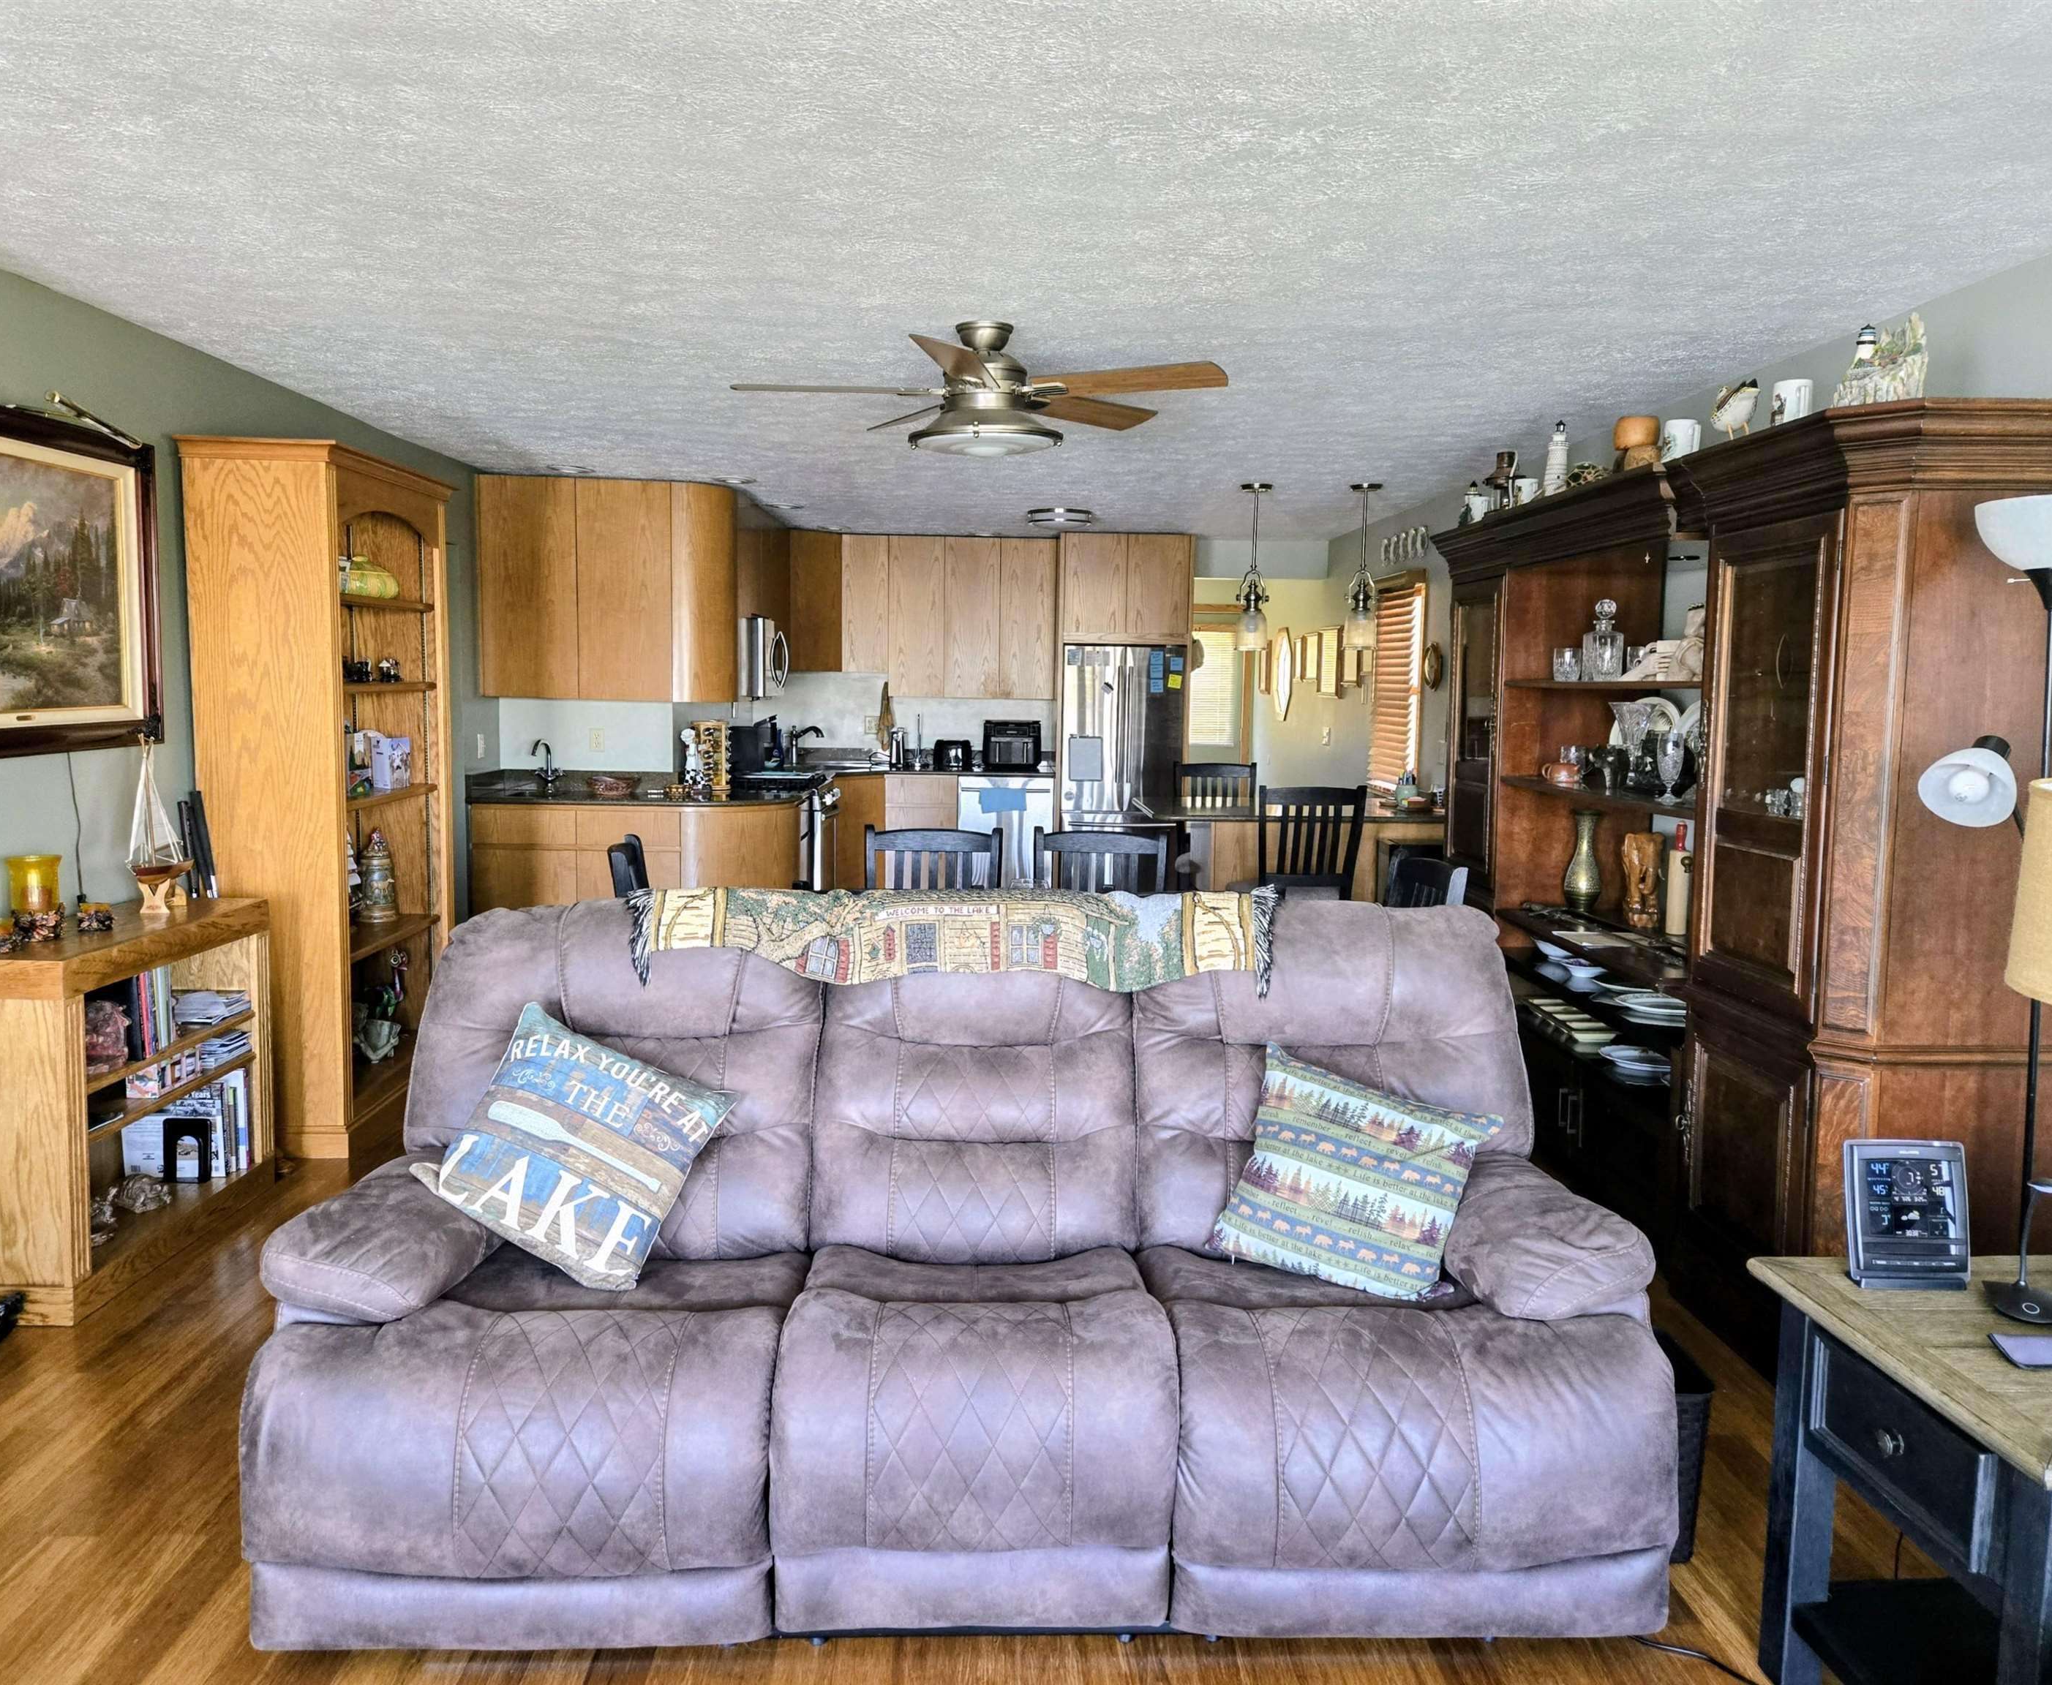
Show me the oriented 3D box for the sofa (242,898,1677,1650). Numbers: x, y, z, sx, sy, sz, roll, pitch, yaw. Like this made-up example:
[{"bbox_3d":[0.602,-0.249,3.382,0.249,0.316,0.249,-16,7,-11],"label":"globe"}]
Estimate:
[{"bbox_3d":[-0.078,0.627,2.605,2.100,1.000,0.980,1,5,-2],"label":"sofa"}]

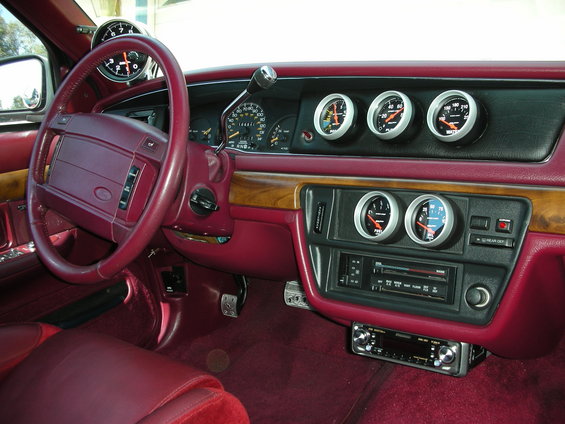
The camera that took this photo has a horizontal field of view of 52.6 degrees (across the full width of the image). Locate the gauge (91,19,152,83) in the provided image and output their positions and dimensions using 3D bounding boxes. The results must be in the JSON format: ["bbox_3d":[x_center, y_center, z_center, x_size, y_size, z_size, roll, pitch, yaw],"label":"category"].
[{"bbox_3d":[-0.327,-0.341,1.222,0.128,0.128,0.085,3,13,11],"label":"gauge"}]

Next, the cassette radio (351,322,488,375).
[{"bbox_3d":[0.232,0.208,0.932,0.180,0.053,0.160,4,2,37],"label":"cassette radio"}]

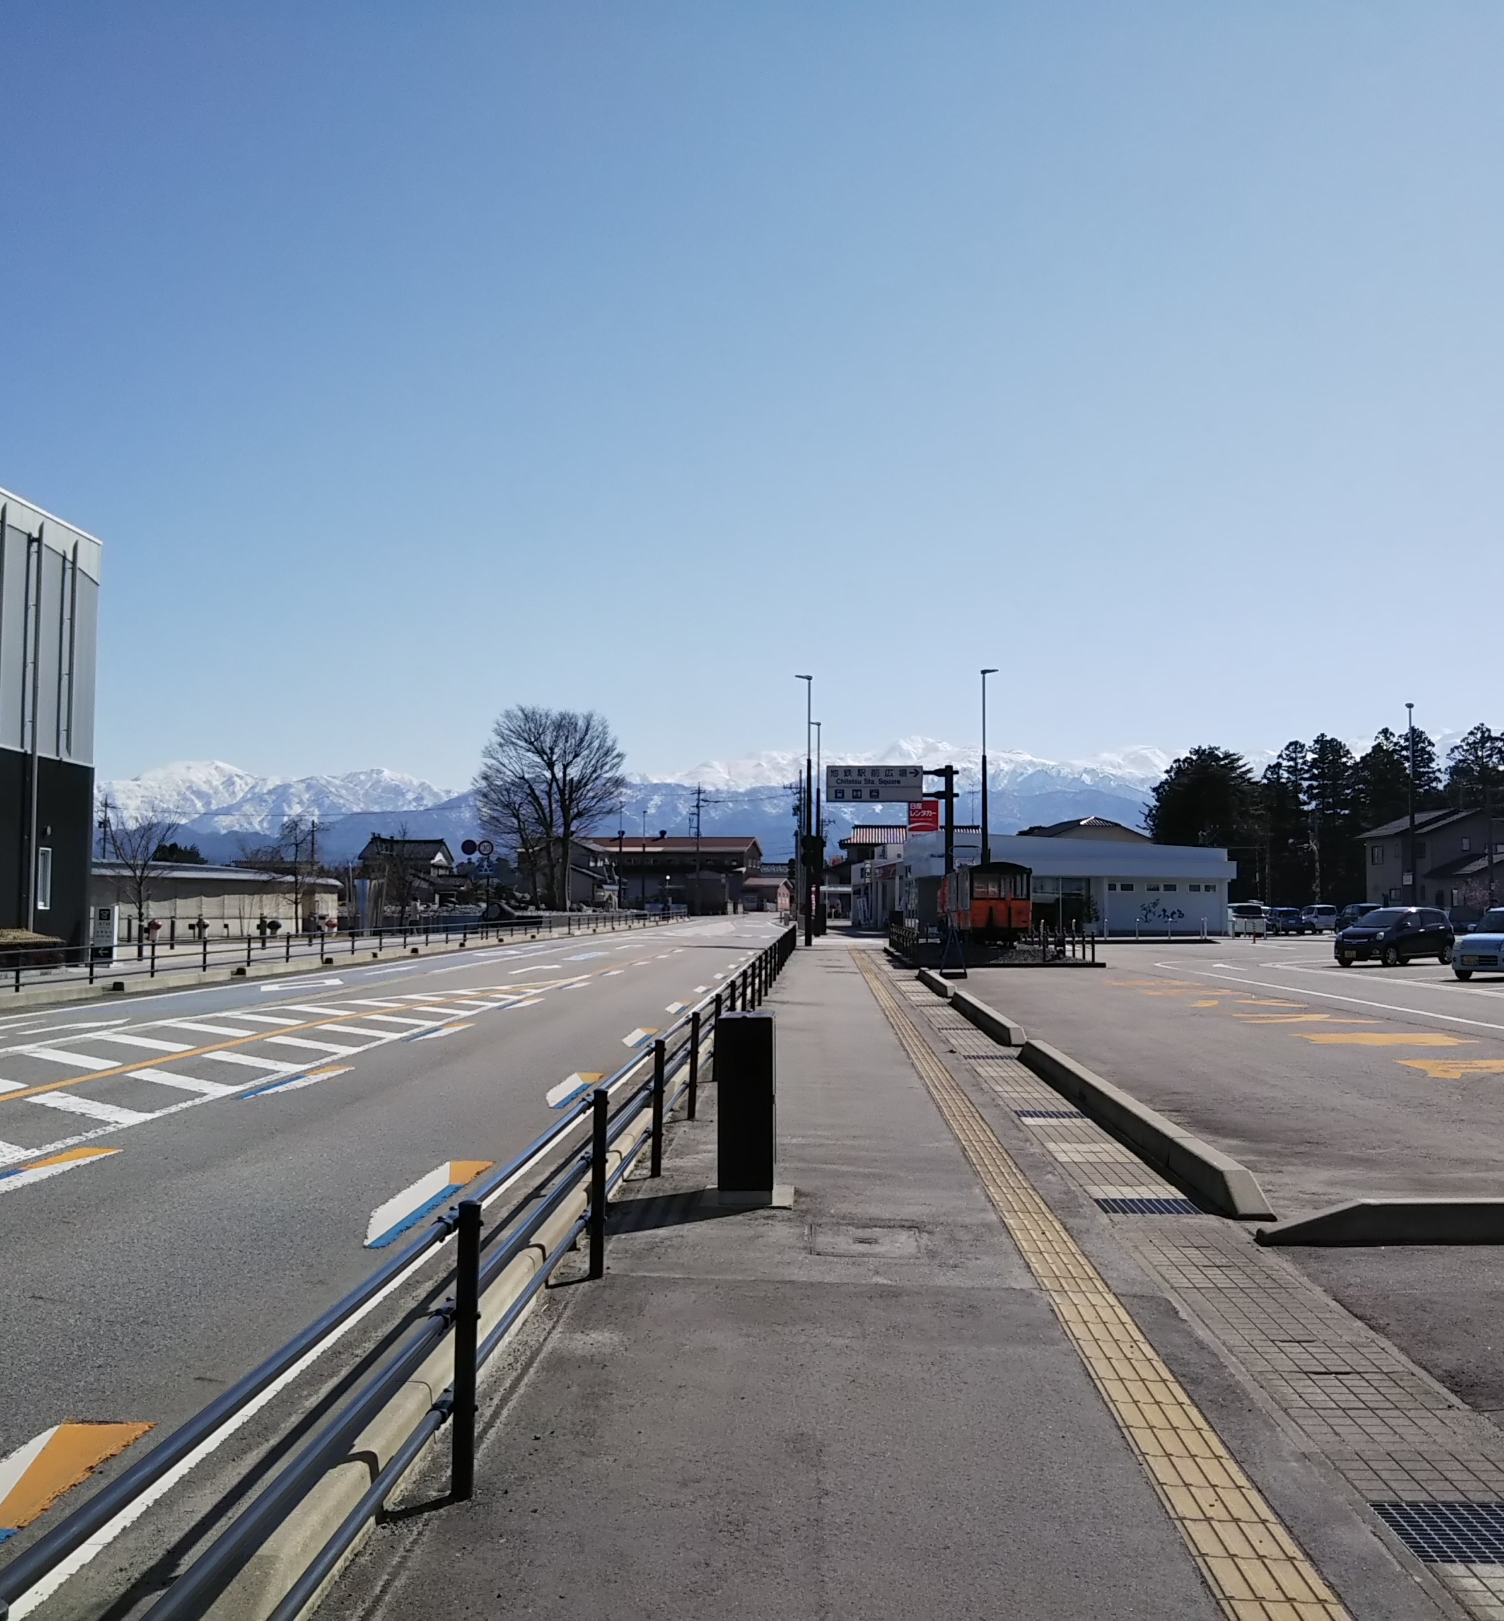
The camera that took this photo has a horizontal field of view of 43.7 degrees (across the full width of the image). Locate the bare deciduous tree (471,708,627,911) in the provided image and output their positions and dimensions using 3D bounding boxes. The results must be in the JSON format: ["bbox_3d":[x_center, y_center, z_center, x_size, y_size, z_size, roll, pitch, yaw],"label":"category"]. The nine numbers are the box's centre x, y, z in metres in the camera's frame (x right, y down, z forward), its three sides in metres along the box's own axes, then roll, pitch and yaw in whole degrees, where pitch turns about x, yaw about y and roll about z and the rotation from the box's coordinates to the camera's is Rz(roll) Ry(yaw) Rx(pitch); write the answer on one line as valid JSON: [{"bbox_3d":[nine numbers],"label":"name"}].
[{"bbox_3d":[-13.200,0.000,122.000,9.600,13.400,9.600,0,-3,0],"label":"bare deciduous tree"}]

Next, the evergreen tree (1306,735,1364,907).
[{"bbox_3d":[42.000,1.400,135.000,4.000,14.000,4.000,0,-3,0],"label":"evergreen tree"}]

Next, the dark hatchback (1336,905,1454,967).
[{"bbox_3d":[16.667,3.270,48.400,3.395,1.500,1.475,2,-3,-34],"label":"dark hatchback"}]

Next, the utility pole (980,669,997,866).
[{"bbox_3d":[8.626,-0.043,68.200,0.700,10.100,0.300,0,-3,2],"label":"utility pole"}]

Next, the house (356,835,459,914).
[{"bbox_3d":[-33.200,6.466,180.000,8.800,7.600,8.300,0,-3,0],"label":"house"}]

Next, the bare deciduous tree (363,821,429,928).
[{"bbox_3d":[-16.500,3.100,87.000,3.100,5.200,3.100,0,-3,0],"label":"bare deciduous tree"}]

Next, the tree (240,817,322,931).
[{"bbox_3d":[-21.630,2.956,86.000,3.500,5.600,3.500,0,-3,0],"label":"tree"}]

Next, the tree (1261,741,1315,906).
[{"bbox_3d":[40.133,1.832,140.000,4.100,13.800,4.200,0,-3,0],"label":"tree"}]

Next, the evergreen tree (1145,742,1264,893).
[{"bbox_3d":[31.000,1.750,128.000,7.500,12.500,7.500,0,-3,0],"label":"evergreen tree"}]

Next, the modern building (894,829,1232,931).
[{"bbox_3d":[14.600,3.770,90.600,15.000,4.700,8.500,1,-4,-13],"label":"modern building"}]

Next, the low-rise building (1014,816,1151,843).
[{"bbox_3d":[23.300,4.300,132.000,11.000,7.600,10.000,1,-4,-6],"label":"low-rise building"}]

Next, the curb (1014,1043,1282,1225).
[{"bbox_3d":[2.880,2.320,15.120,0.210,0.200,10.300,0,-3,2],"label":"curb"}]

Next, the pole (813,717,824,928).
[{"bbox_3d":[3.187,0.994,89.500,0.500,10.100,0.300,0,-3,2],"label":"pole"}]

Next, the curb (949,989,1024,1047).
[{"bbox_3d":[3.310,2.907,26.600,0.220,0.210,8.900,0,-3,2],"label":"curb"}]

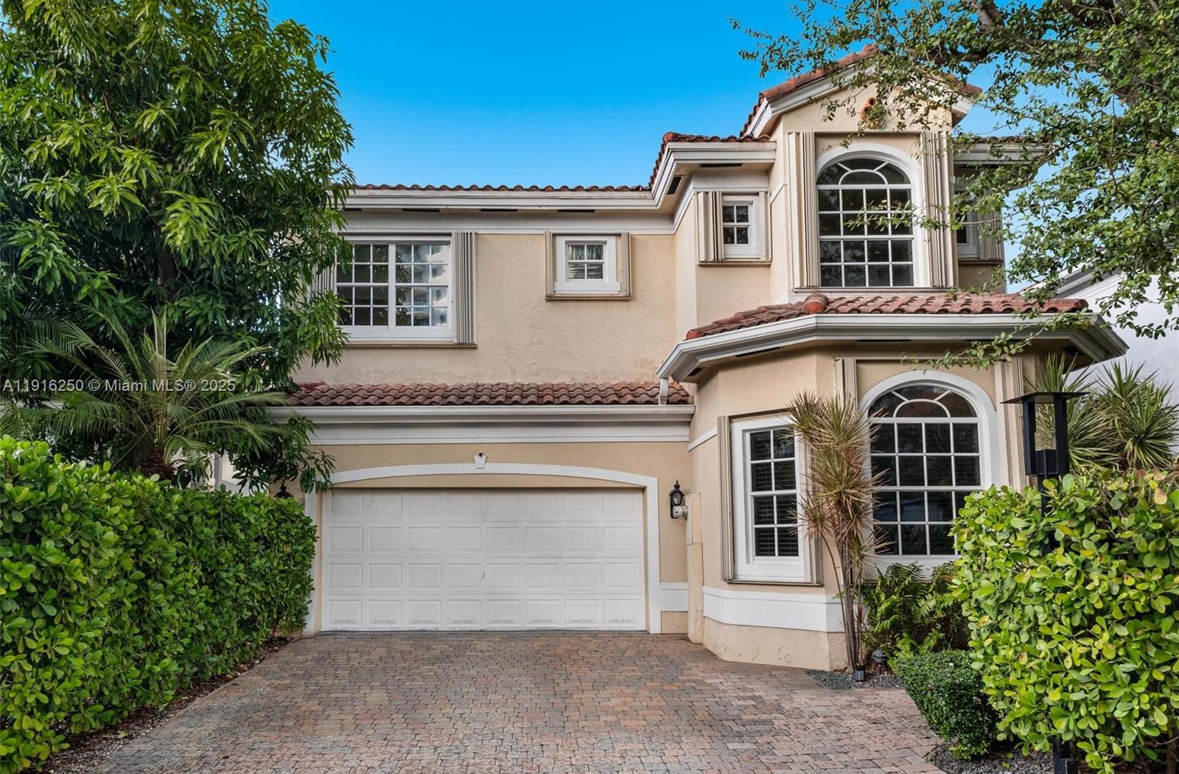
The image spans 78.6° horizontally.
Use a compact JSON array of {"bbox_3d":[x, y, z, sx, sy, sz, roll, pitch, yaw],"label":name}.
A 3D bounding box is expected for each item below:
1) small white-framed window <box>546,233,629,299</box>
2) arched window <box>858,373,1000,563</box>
[{"bbox_3d":[-0.022,-1.942,11.600,1.360,1.090,0.160,0,-5,-3],"label":"small white-framed window"},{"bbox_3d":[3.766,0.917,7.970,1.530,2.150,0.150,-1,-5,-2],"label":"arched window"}]

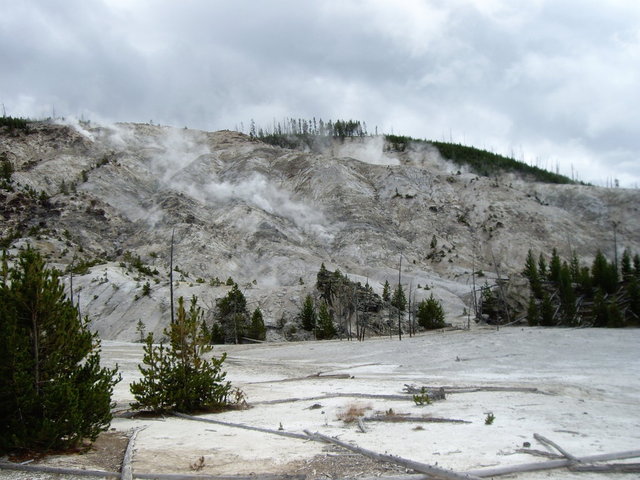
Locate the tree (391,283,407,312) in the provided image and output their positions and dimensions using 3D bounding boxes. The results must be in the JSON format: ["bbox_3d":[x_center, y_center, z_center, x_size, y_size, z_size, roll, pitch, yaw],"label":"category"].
[{"bbox_3d":[8.938,6.547,80.000,1.820,3.420,1.820,0,-5,0],"label":"tree"}]

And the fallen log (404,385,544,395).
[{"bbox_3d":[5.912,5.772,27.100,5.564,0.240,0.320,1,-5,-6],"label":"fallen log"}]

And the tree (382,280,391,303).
[{"bbox_3d":[8.045,6.291,85.000,0.970,2.780,0.970,0,-5,0],"label":"tree"}]

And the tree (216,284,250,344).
[{"bbox_3d":[-7.846,6.501,63.000,2.783,5.380,2.783,0,-5,0],"label":"tree"}]

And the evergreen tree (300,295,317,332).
[{"bbox_3d":[-1.178,7.430,72.000,1.590,3.689,1.590,0,-5,0],"label":"evergreen tree"}]

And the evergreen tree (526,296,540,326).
[{"bbox_3d":[25.525,8.548,84.000,1.624,3.587,1.624,0,-5,0],"label":"evergreen tree"}]

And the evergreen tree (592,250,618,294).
[{"bbox_3d":[34.133,3.886,84.000,3.110,5.260,3.110,0,-5,0],"label":"evergreen tree"}]

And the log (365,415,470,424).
[{"bbox_3d":[2.540,4.708,18.389,2.750,0.160,0.200,-1,-5,6],"label":"log"}]

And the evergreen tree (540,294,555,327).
[{"bbox_3d":[24.609,7.518,76.000,1.510,3.680,1.510,0,-5,0],"label":"evergreen tree"}]

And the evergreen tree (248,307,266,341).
[{"bbox_3d":[-5.693,7.606,64.000,1.590,3.097,1.590,0,-5,0],"label":"evergreen tree"}]

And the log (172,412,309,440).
[{"bbox_3d":[-2.410,5.175,19.700,5.663,0.130,0.130,-4,-7,42],"label":"log"}]

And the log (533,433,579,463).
[{"bbox_3d":[5.365,4.739,16.050,0.120,0.120,2.118,1,-2,-7],"label":"log"}]

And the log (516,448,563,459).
[{"bbox_3d":[4.520,4.405,14.566,0.980,0.110,0.130,-3,-6,32],"label":"log"}]

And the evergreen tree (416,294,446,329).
[{"bbox_3d":[11.902,7.632,75.000,3.200,3.630,3.200,0,-5,0],"label":"evergreen tree"}]

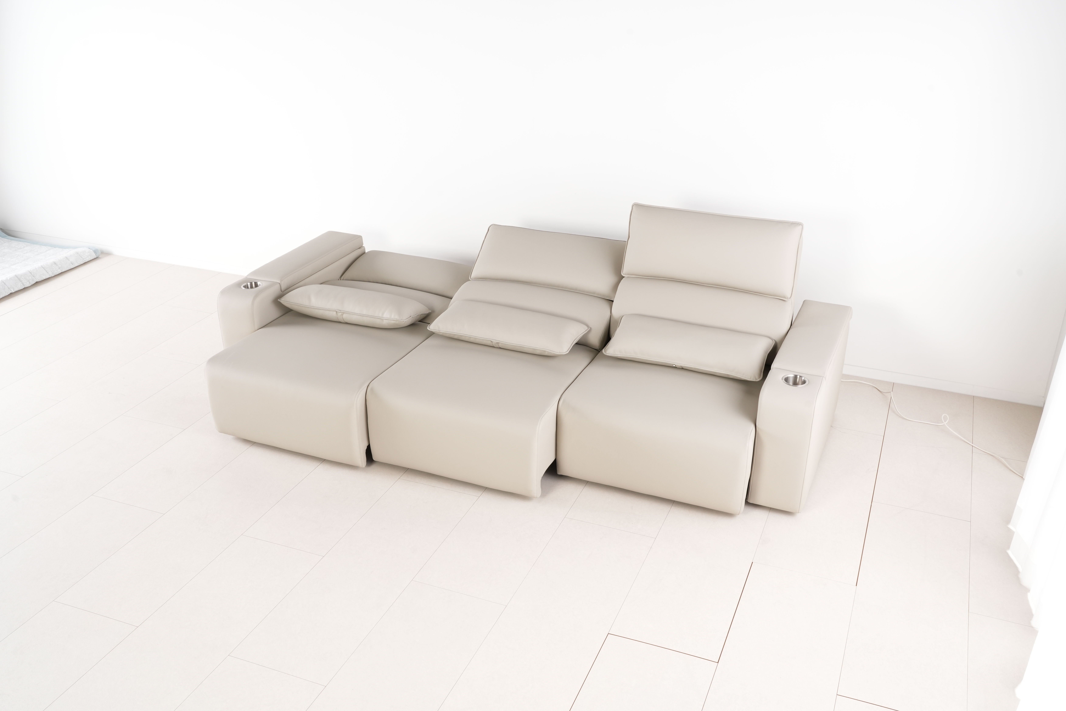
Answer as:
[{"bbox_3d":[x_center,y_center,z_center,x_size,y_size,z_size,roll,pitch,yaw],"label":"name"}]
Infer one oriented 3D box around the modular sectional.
[{"bbox_3d":[-0.096,-0.136,4.742,2.831,0.974,1.402,10,27,21],"label":"modular sectional"}]

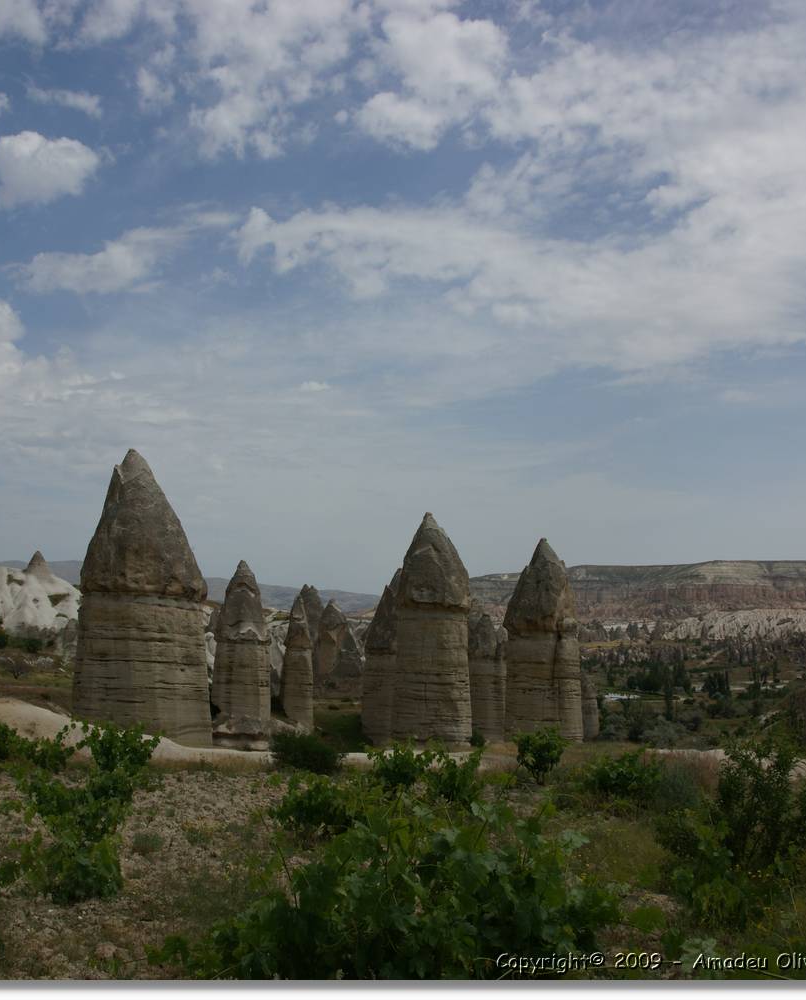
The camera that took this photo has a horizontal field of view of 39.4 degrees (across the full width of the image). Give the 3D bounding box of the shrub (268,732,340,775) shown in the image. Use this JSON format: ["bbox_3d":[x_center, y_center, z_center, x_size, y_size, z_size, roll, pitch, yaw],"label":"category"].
[{"bbox_3d":[-1.262,3.264,14.500,0.903,0.557,0.813,1,-6,-5],"label":"shrub"}]

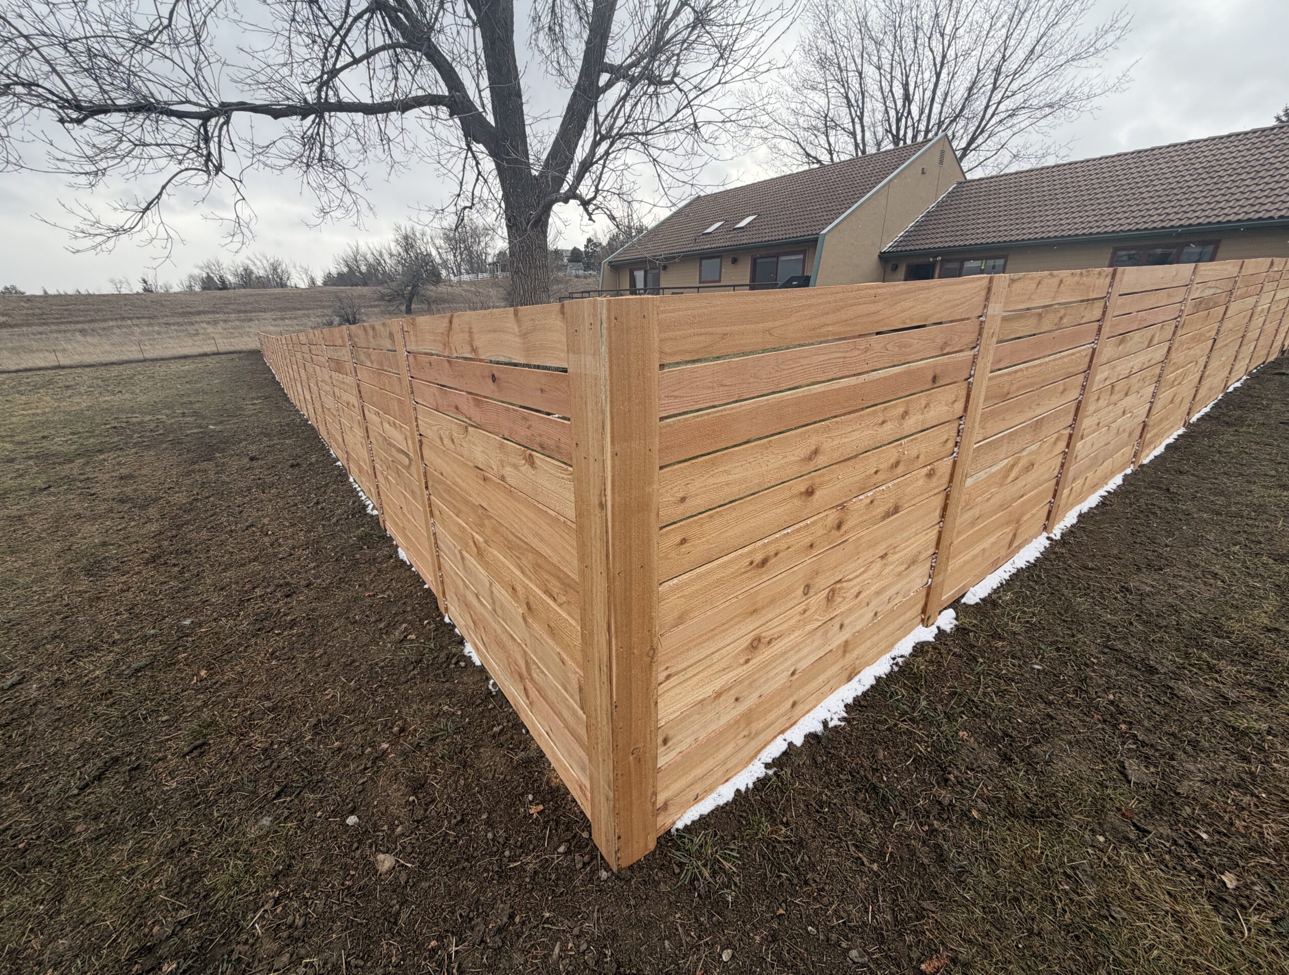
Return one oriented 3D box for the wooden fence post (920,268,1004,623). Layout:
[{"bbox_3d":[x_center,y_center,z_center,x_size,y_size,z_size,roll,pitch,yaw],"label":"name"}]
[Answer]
[{"bbox_3d":[1.284,-0.098,2.198,0.133,1.460,0.090,-14,24,-34],"label":"wooden fence post"}]

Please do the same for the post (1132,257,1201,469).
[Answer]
[{"bbox_3d":[3.901,-0.871,3.994,0.133,1.515,0.090,-14,24,-34],"label":"post"}]

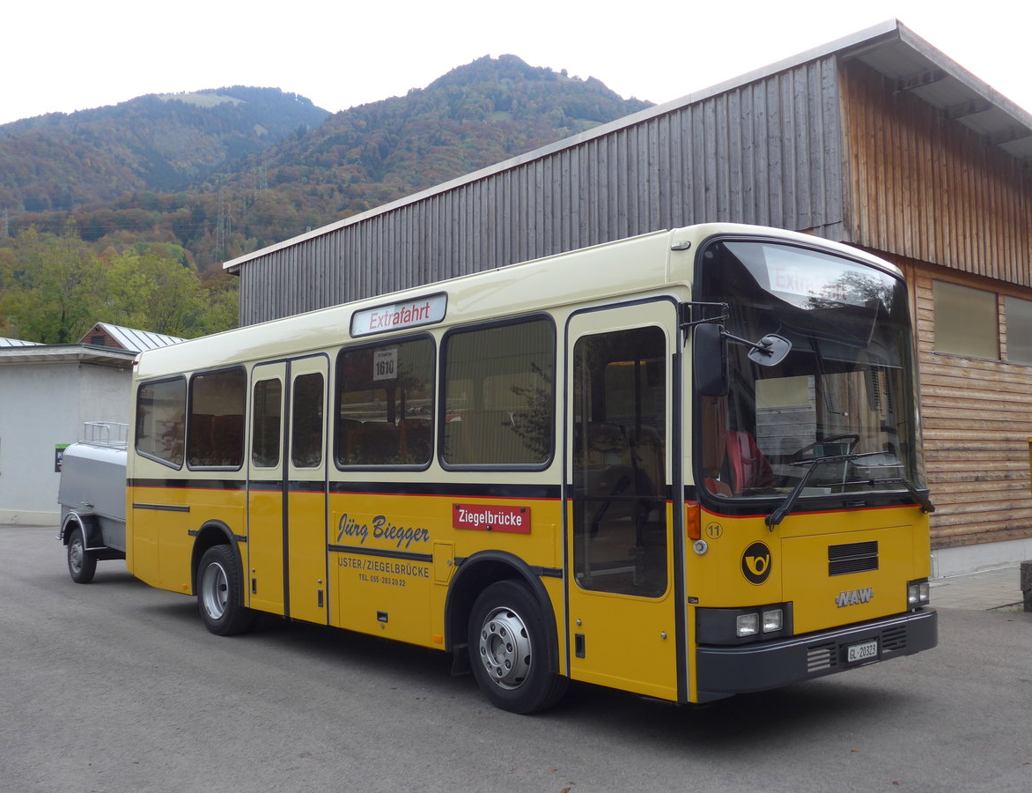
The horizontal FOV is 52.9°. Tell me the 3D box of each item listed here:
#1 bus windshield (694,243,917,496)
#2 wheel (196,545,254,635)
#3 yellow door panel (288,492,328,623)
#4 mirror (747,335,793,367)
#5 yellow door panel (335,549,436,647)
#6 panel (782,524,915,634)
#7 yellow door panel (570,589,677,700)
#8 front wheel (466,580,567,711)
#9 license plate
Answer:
[{"bbox_3d":[1.835,-0.149,6.095,2.200,1.420,0.280,2,-4,-40],"label":"bus windshield"},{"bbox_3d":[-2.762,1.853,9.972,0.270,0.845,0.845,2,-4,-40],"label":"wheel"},{"bbox_3d":[-1.679,1.308,8.483,0.050,1.039,0.624,2,-4,-40],"label":"yellow door panel"},{"bbox_3d":[1.297,-0.236,5.300,0.155,0.050,0.180,26,56,34],"label":"mirror"},{"bbox_3d":[-0.988,1.468,7.652,0.050,0.587,1.359,2,-4,-40],"label":"yellow door panel"},{"bbox_3d":[1.926,1.033,5.962,1.344,0.515,0.050,2,-4,-40],"label":"panel"},{"bbox_3d":[0.598,1.361,5.765,0.050,0.514,0.833,2,-4,-40],"label":"yellow door panel"},{"bbox_3d":[0.022,1.610,6.716,0.250,0.835,0.835,2,-4,-40],"label":"front wheel"},{"bbox_3d":[1.980,1.456,5.922,0.300,0.081,0.015,2,-4,-40],"label":"license plate"}]

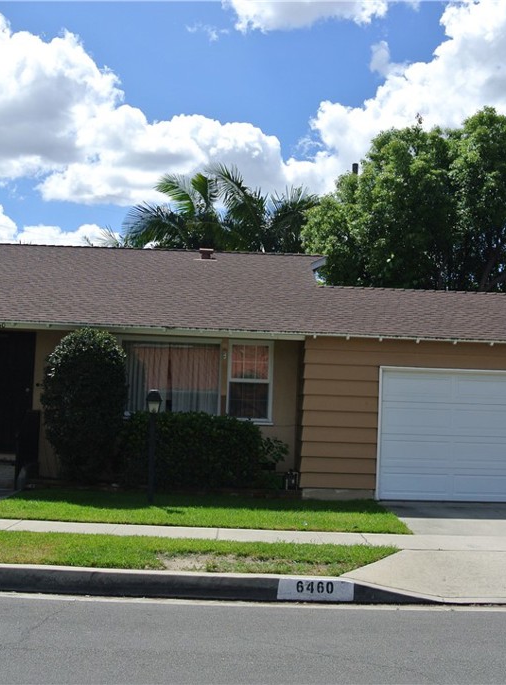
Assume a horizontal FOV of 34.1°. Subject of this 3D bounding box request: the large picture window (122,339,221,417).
[{"bbox_3d":[-1.540,0.690,15.600,1.930,1.560,0.120,2,-3,0],"label":"large picture window"}]

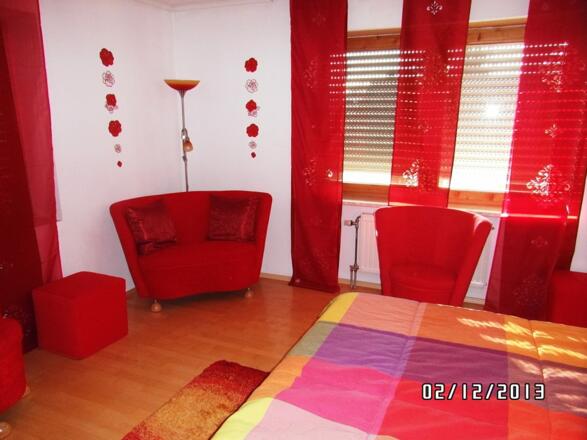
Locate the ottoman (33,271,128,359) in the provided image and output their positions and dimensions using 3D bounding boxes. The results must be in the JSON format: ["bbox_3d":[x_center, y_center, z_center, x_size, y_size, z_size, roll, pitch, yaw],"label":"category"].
[{"bbox_3d":[-1.412,0.630,2.727,0.385,0.405,0.385,6,13,21],"label":"ottoman"}]

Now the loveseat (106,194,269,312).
[{"bbox_3d":[-0.857,0.226,3.540,1.280,0.870,0.700,-4,13,-23],"label":"loveseat"}]

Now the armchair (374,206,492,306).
[{"bbox_3d":[1.020,0.369,3.011,0.760,0.860,0.630,8,14,29],"label":"armchair"}]

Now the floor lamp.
[{"bbox_3d":[-1.028,-0.357,3.914,0.320,1.850,0.320,5,13,19],"label":"floor lamp"}]

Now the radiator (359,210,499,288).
[{"bbox_3d":[1.094,0.251,3.470,1.040,0.550,0.110,5,13,19],"label":"radiator"}]

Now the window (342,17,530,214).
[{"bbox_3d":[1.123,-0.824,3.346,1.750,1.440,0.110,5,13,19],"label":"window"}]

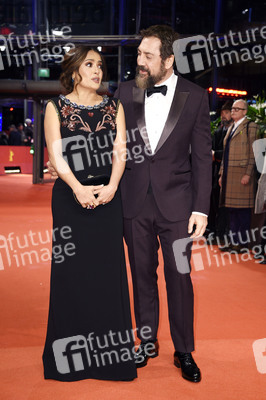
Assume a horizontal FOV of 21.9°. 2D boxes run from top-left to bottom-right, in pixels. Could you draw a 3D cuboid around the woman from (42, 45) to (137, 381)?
[{"bbox_3d":[-0.226,0.039,3.624,0.500,1.700,0.400,-1,4,-8],"label":"woman"}]

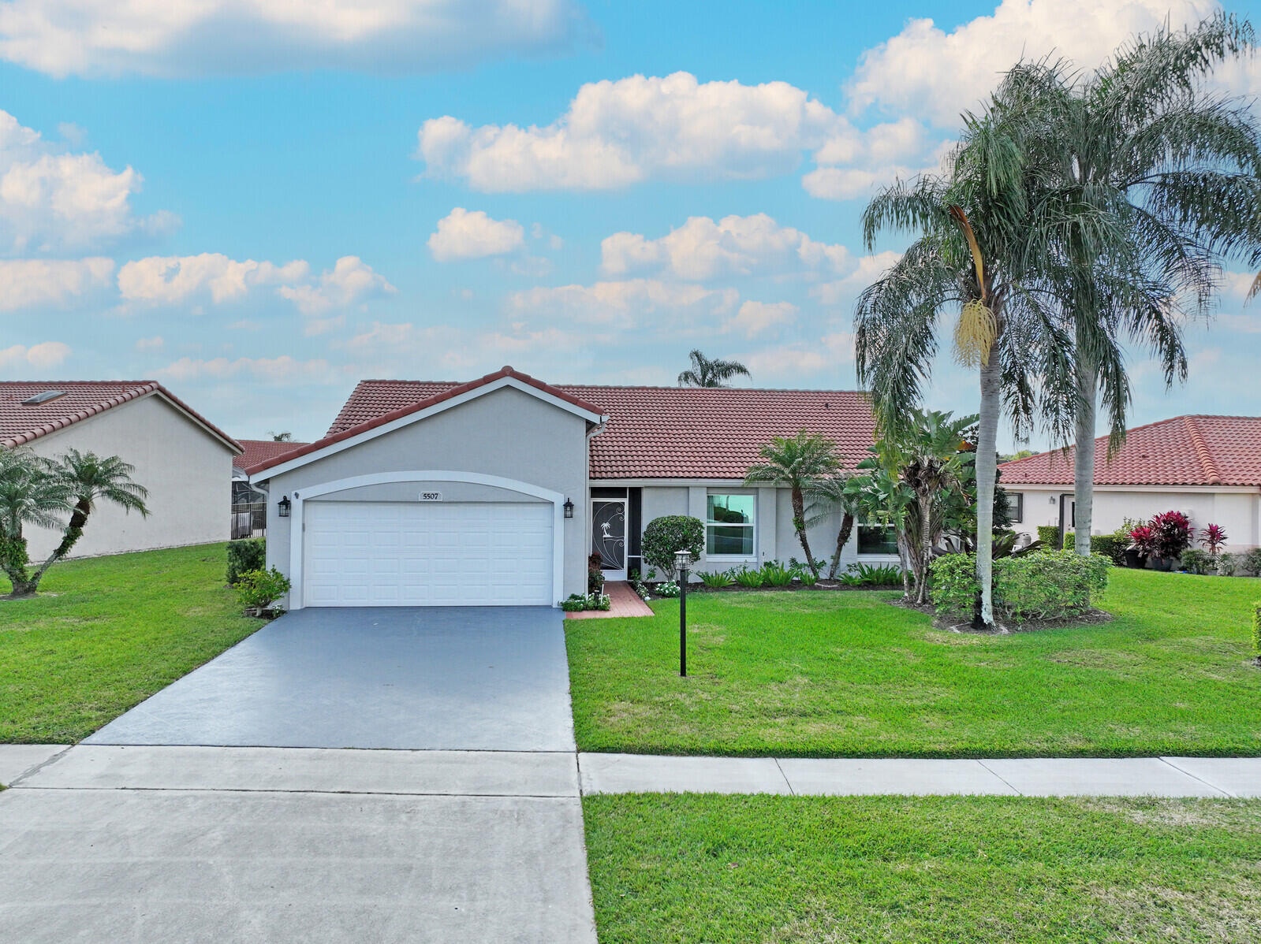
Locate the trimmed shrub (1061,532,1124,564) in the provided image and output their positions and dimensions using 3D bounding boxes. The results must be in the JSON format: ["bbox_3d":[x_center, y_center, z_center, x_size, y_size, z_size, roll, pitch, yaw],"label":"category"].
[{"bbox_3d":[15.428,2.543,28.957,0.900,0.950,2.100,1,-1,-19],"label":"trimmed shrub"}]

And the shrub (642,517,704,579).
[{"bbox_3d":[1.008,1.851,21.050,1.500,1.600,1.400,0,0,-6],"label":"shrub"}]

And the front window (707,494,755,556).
[{"bbox_3d":[2.529,1.339,22.000,1.240,1.580,0.120,0,0,-6],"label":"front window"}]

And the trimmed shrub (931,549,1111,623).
[{"bbox_3d":[7.737,2.189,17.318,3.400,1.270,1.600,1,-1,-6],"label":"trimmed shrub"}]

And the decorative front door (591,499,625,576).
[{"bbox_3d":[-0.560,1.734,22.501,0.940,2.070,0.070,1,-1,-6],"label":"decorative front door"}]

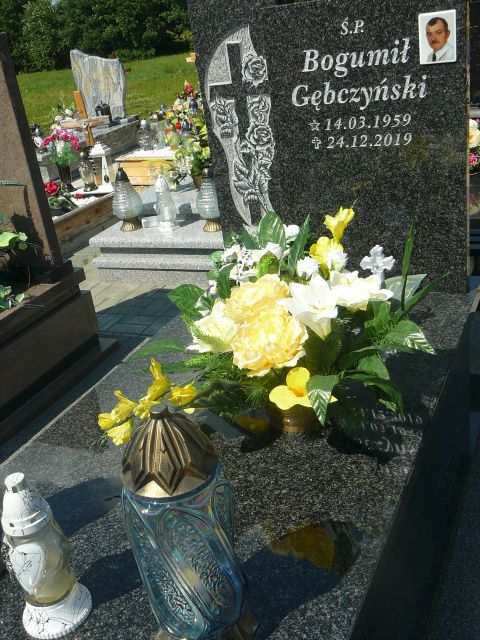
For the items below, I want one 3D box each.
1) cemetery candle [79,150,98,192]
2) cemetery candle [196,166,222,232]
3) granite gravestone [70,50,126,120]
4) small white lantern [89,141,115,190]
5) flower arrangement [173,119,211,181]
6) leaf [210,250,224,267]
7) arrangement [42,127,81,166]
[{"bbox_3d":[-1.073,-1.051,4.946,0.102,0.269,0.102,5,28,26],"label":"cemetery candle"},{"bbox_3d":[-0.169,-0.633,3.693,0.147,0.332,0.147,5,28,26],"label":"cemetery candle"},{"bbox_3d":[-1.575,-2.707,8.064,0.690,0.796,0.112,5,28,26],"label":"granite gravestone"},{"bbox_3d":[-0.970,-1.095,4.953,0.122,0.315,0.122,2,26,20],"label":"small white lantern"},{"bbox_3d":[-0.294,-1.085,4.446,0.274,0.355,0.254,5,28,26],"label":"flower arrangement"},{"bbox_3d":[-0.055,-0.152,1.725,0.039,0.035,0.025,-4,25,9],"label":"leaf"},{"bbox_3d":[-1.272,-1.237,5.008,0.264,0.243,0.223,5,28,26],"label":"arrangement"}]

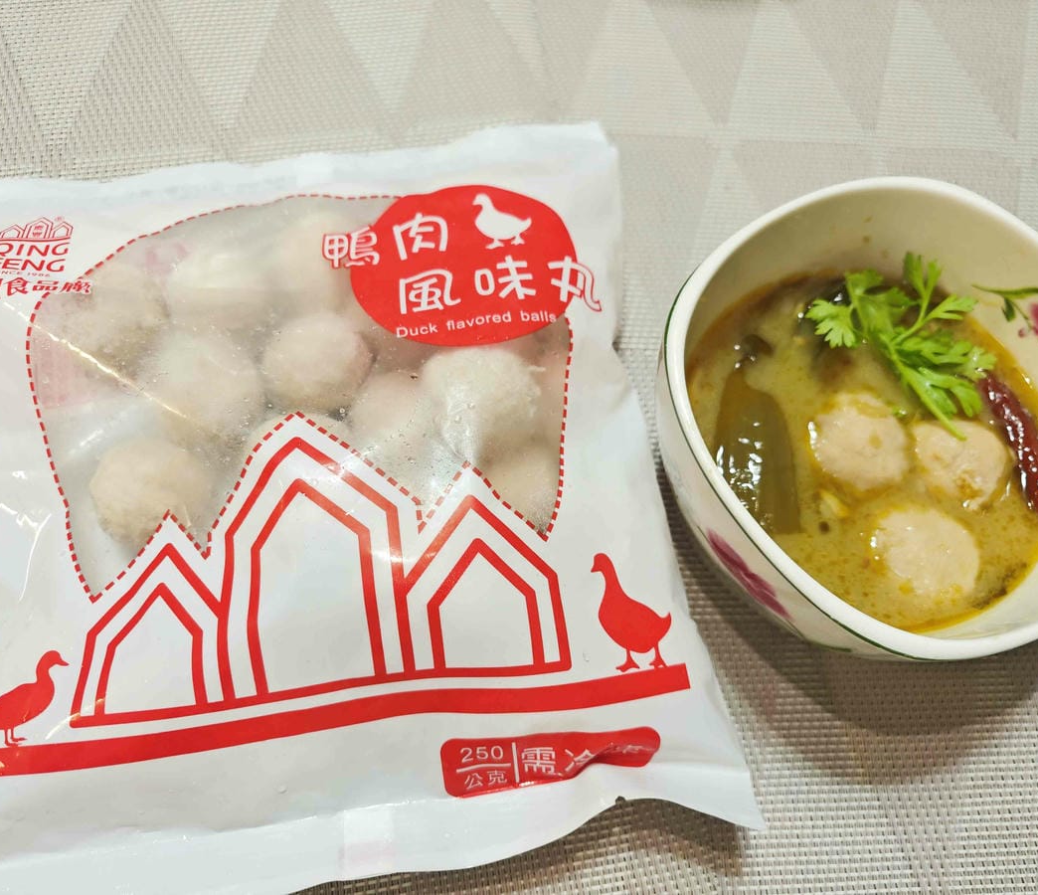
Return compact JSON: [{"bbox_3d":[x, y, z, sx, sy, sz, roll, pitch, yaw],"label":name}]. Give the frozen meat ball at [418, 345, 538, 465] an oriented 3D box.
[{"bbox_3d":[-0.011,-0.012,0.222,0.033,0.033,0.033,0,70,-3],"label":"frozen meat ball"}]

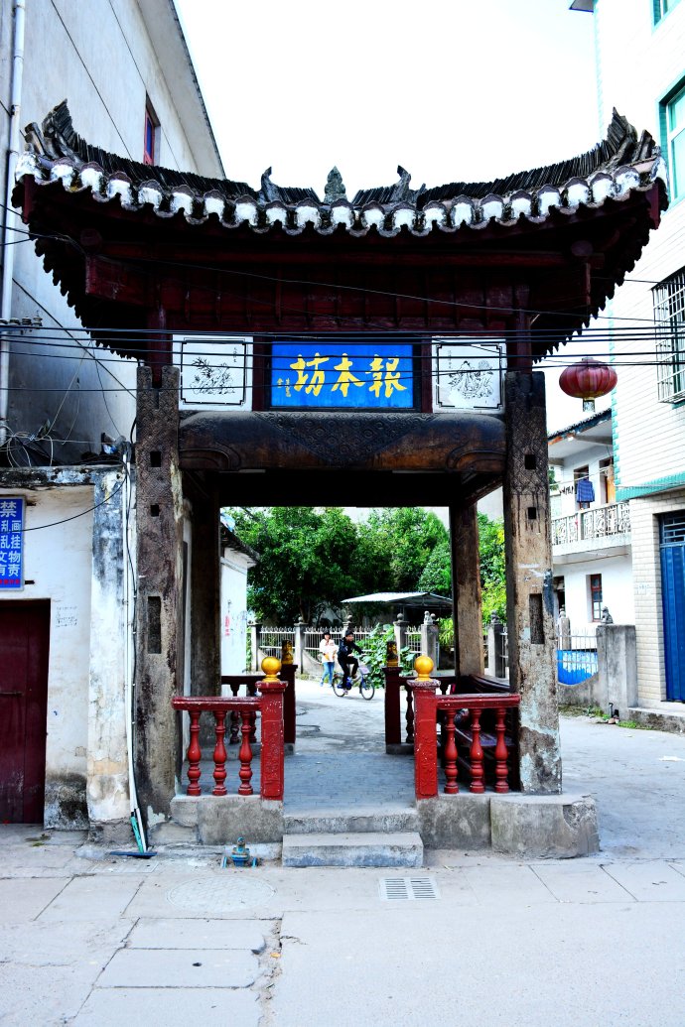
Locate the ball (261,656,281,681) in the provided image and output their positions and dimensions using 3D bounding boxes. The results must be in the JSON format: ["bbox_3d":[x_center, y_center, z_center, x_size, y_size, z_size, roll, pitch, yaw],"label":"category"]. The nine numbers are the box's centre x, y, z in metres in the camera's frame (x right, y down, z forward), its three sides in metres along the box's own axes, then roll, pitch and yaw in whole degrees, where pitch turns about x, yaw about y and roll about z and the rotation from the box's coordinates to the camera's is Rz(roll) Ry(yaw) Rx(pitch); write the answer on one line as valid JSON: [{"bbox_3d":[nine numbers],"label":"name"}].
[{"bbox_3d":[-0.568,1.254,6.884,0.160,0.202,0.160,0,-7,-2],"label":"ball"}]

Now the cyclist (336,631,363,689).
[{"bbox_3d":[0.176,3.498,20.228,0.460,1.400,0.660,6,-10,-40],"label":"cyclist"}]

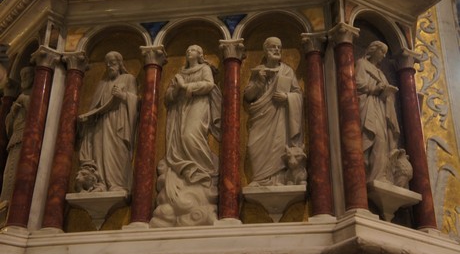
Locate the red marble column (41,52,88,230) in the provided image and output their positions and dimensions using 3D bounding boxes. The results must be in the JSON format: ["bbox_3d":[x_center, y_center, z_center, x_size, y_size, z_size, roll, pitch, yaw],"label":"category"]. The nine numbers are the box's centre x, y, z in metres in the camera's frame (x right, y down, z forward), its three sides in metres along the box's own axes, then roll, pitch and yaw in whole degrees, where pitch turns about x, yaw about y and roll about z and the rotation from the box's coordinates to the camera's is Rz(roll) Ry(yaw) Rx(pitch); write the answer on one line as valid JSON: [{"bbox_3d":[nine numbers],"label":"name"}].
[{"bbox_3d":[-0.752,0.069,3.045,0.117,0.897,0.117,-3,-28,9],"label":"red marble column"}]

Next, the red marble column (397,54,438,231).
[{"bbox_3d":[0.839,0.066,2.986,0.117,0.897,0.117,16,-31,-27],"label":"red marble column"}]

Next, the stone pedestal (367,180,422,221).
[{"bbox_3d":[0.565,0.297,2.369,0.231,0.135,0.124,17,-32,-27],"label":"stone pedestal"}]

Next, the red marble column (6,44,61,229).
[{"bbox_3d":[-0.787,0.040,2.644,0.102,0.772,0.102,22,-34,-35],"label":"red marble column"}]

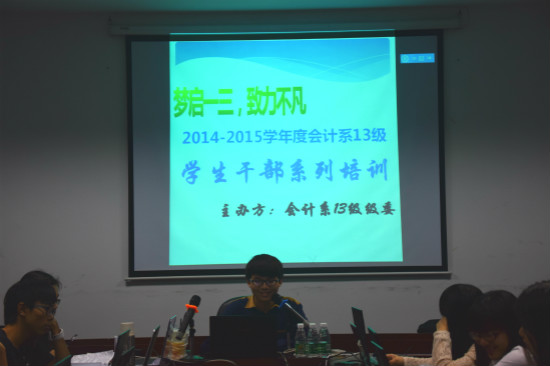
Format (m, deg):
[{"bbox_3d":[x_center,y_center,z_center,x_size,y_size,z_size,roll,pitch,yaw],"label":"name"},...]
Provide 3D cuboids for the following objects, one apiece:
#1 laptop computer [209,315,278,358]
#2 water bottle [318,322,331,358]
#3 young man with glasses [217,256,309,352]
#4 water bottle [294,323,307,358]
[{"bbox_3d":[-0.158,0.772,6.062,0.340,0.220,0.320,-1,-1,1],"label":"laptop computer"},{"bbox_3d":[0.249,0.798,6.050,0.058,0.171,0.058,-1,-1,0],"label":"water bottle"},{"bbox_3d":[-0.056,1.012,6.187,0.520,1.270,0.800,-1,-1,0],"label":"young man with glasses"},{"bbox_3d":[0.131,0.798,6.040,0.058,0.171,0.058,-1,-1,0],"label":"water bottle"}]

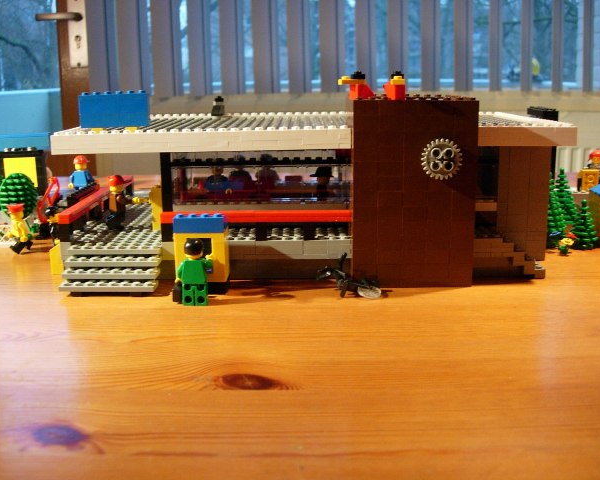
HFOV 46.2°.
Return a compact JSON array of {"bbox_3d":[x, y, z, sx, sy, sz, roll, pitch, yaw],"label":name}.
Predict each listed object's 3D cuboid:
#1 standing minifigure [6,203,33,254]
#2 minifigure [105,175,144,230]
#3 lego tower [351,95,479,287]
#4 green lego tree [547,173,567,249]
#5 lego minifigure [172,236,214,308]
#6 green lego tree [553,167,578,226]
[{"bbox_3d":[-0.227,-0.010,0.570,0.020,0.041,0.021,-13,18,-42],"label":"standing minifigure"},{"bbox_3d":[-0.135,-0.028,0.533,0.025,0.041,0.020,-8,15,-29],"label":"minifigure"},{"bbox_3d":[0.074,-0.037,0.491,0.080,0.120,0.080,-1,13,1],"label":"lego tower"},{"bbox_3d":[0.199,-0.025,0.561,0.030,0.061,0.030,-1,13,1],"label":"green lego tree"},{"bbox_3d":[-0.066,0.019,0.435,0.025,0.041,0.015,0,13,3],"label":"lego minifigure"},{"bbox_3d":[0.216,-0.029,0.581,0.030,0.061,0.030,-1,13,1],"label":"green lego tree"}]

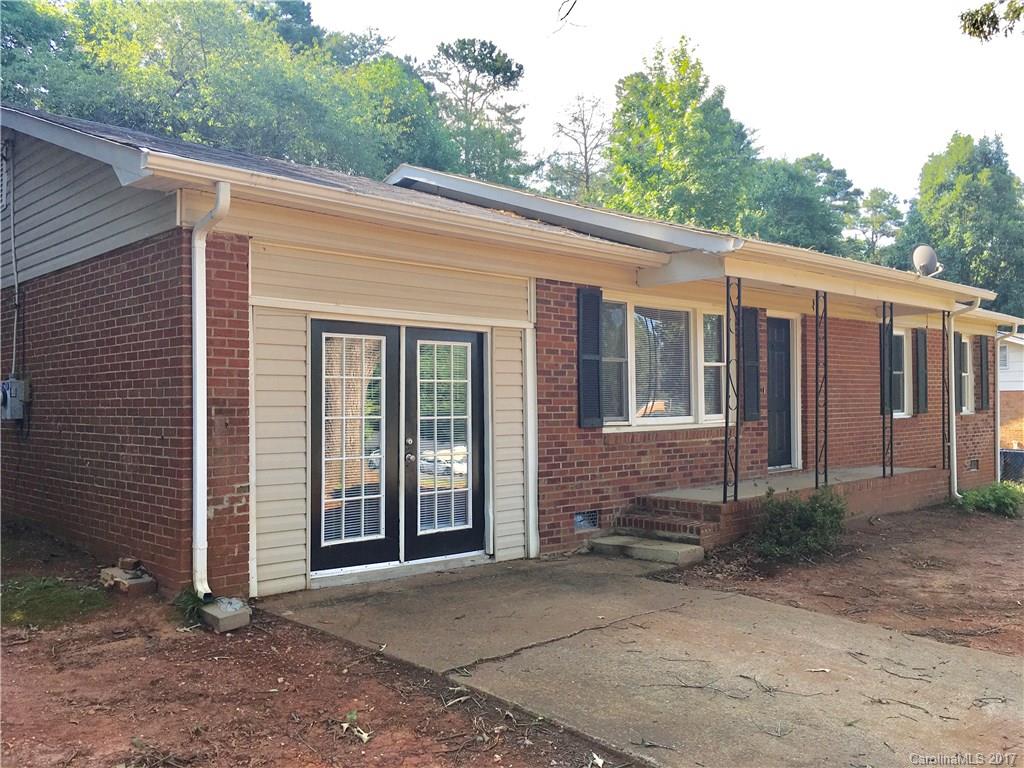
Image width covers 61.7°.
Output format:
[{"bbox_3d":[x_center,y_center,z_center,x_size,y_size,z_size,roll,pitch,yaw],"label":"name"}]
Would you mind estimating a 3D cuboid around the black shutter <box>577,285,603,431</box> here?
[{"bbox_3d":[0.792,-0.268,8.738,0.355,1.420,0.045,1,-1,-43],"label":"black shutter"}]

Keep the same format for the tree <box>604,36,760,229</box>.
[{"bbox_3d":[6.036,-5.094,31.041,6.000,14.900,6.000,1,-2,-43],"label":"tree"}]

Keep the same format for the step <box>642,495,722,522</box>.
[{"bbox_3d":[1.789,1.301,8.967,0.290,0.185,1.030,1,-1,-43],"label":"step"}]

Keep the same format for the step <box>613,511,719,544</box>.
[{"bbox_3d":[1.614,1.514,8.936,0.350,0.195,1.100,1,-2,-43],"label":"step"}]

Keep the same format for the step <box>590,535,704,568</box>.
[{"bbox_3d":[1.355,1.683,8.618,0.440,0.150,1.010,1,-2,-43],"label":"step"}]

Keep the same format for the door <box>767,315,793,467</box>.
[{"bbox_3d":[3.557,0.110,11.511,0.830,2.030,0.060,1,-1,-43],"label":"door"}]

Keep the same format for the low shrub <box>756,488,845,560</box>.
[{"bbox_3d":[3.026,1.402,9.001,0.860,0.660,0.820,1,-2,-43],"label":"low shrub"}]

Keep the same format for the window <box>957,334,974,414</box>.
[{"bbox_3d":[8.475,-0.163,16.071,0.800,1.420,0.100,1,-1,-43],"label":"window"}]

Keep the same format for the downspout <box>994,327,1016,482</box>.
[{"bbox_3d":[9.766,0.413,16.954,0.090,3.160,0.380,1,-2,-43],"label":"downspout"}]

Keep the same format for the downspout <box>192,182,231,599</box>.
[{"bbox_3d":[-2.099,0.064,6.001,0.080,2.900,0.430,1,-2,-43],"label":"downspout"}]

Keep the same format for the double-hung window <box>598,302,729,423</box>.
[{"bbox_3d":[1.815,-0.215,9.774,2.500,1.360,0.120,1,-1,-43],"label":"double-hung window"}]

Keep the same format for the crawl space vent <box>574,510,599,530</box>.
[{"bbox_3d":[0.751,1.379,8.699,0.345,0.185,0.050,1,-1,-43],"label":"crawl space vent"}]

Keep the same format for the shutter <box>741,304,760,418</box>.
[{"bbox_3d":[3.111,-0.249,11.084,0.375,1.460,0.035,1,-2,-43],"label":"shutter"}]

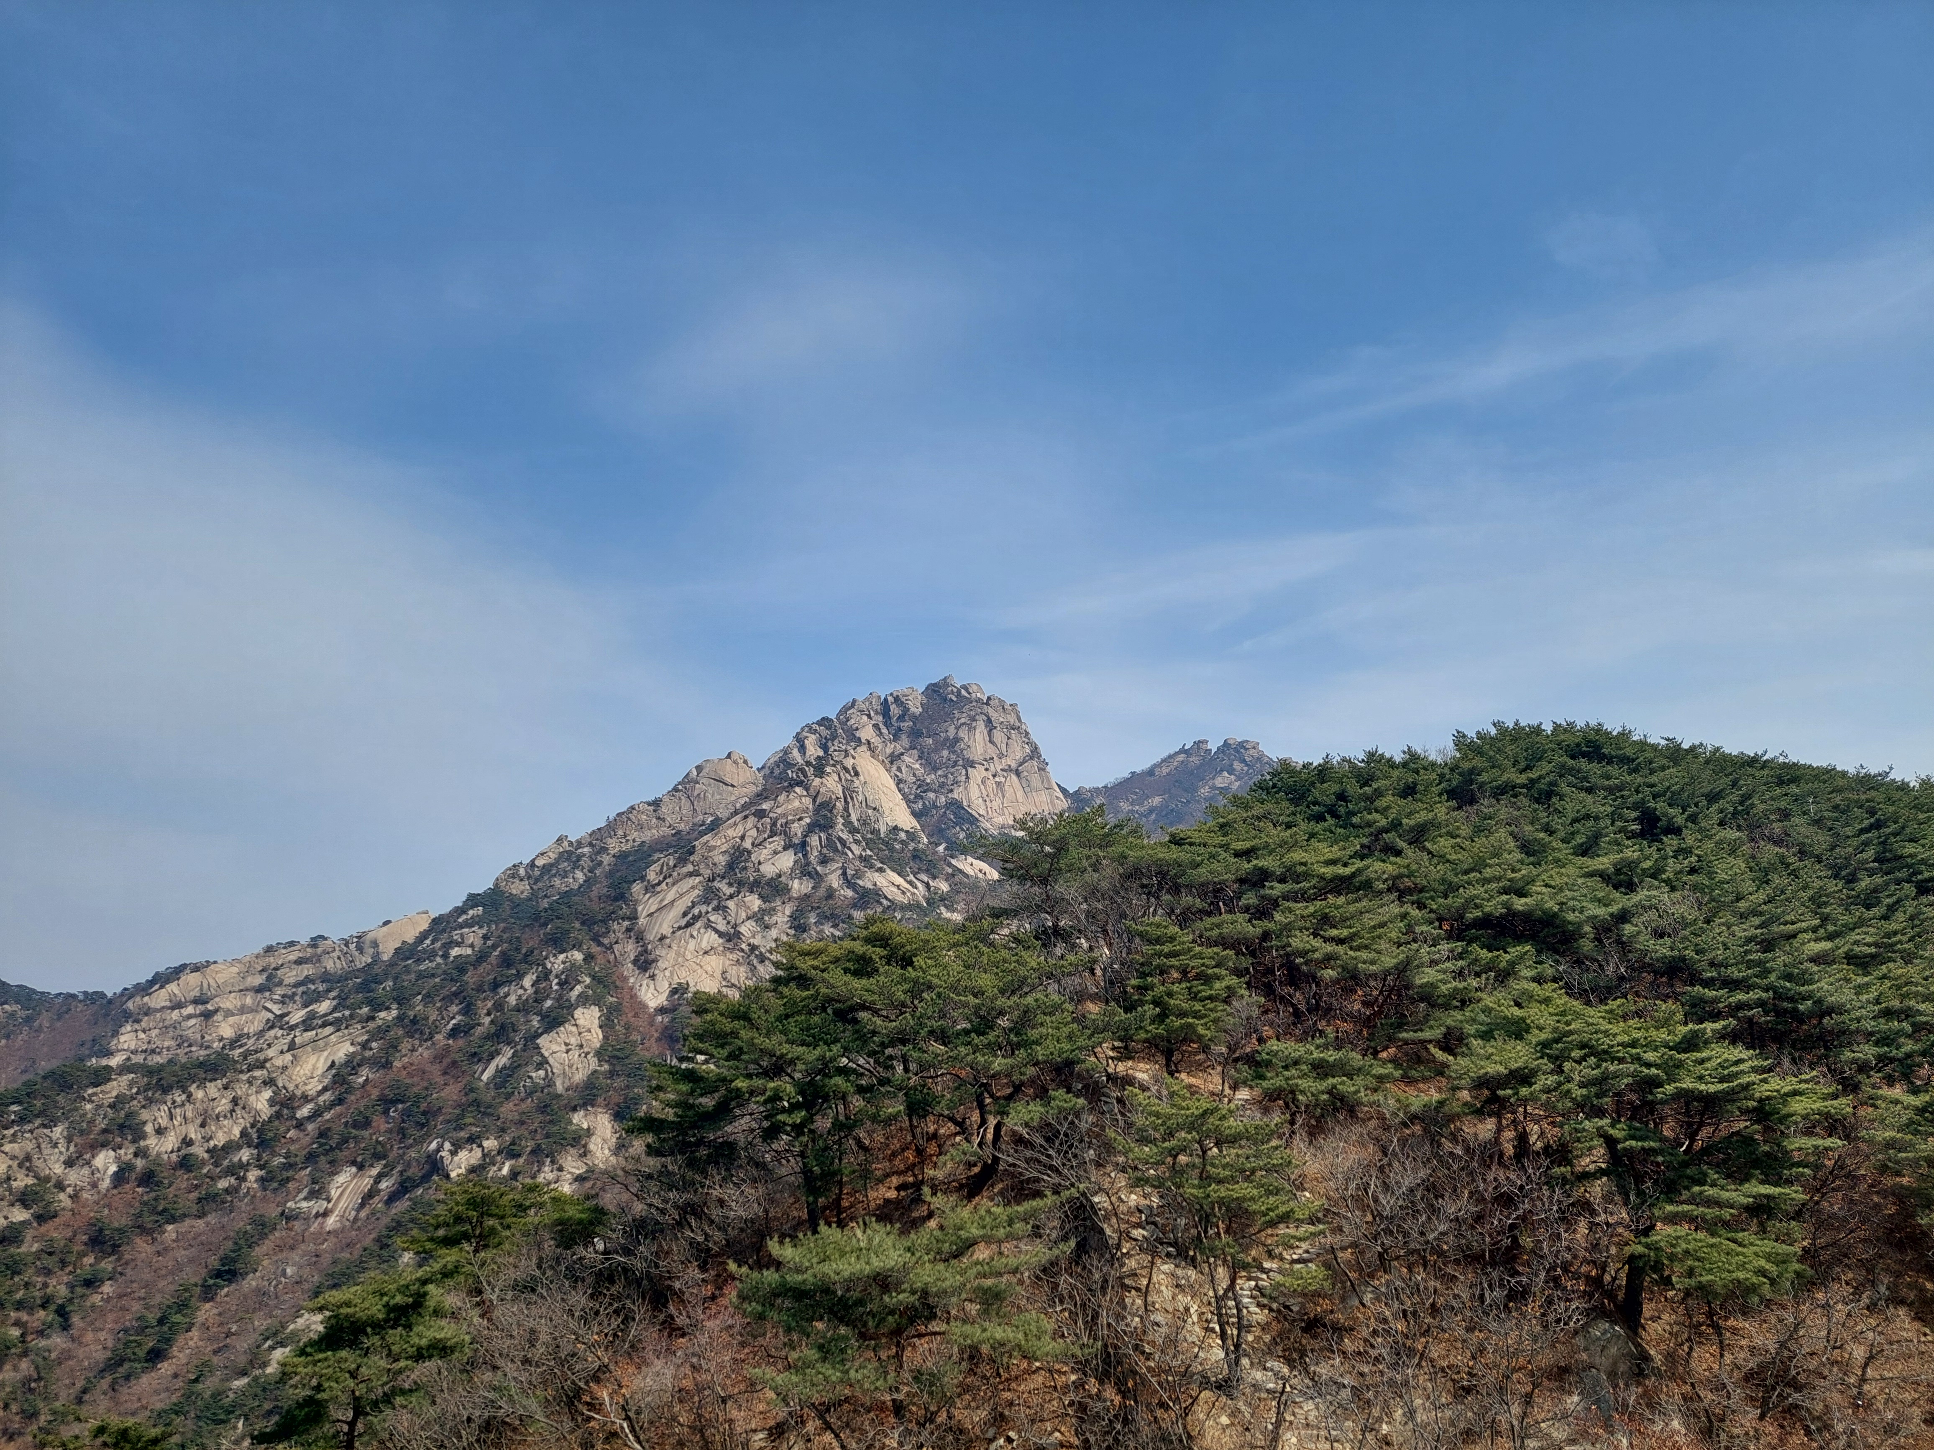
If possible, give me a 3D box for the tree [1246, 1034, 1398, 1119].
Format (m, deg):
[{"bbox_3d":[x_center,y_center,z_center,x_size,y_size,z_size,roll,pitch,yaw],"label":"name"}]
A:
[{"bbox_3d":[10.637,10.689,42.000,4.337,2.667,3.904,-2,-10,14],"label":"tree"}]

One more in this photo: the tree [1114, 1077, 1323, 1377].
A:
[{"bbox_3d":[5.487,11.130,31.000,4.171,6.172,3.753,-2,-10,9],"label":"tree"}]

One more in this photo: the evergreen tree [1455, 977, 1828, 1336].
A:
[{"bbox_3d":[15.718,9.950,33.000,7.707,7.498,6.936,-5,-11,24],"label":"evergreen tree"}]

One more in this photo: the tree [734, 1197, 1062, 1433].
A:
[{"bbox_3d":[-1.200,10.474,25.000,5.763,3.561,5.186,0,-10,-3],"label":"tree"}]

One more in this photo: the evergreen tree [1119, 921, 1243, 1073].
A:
[{"bbox_3d":[7.010,8.970,46.000,3.905,4.956,3.514,-1,-10,8],"label":"evergreen tree"}]

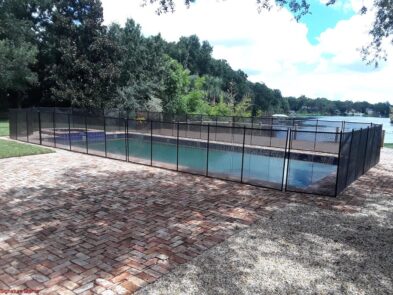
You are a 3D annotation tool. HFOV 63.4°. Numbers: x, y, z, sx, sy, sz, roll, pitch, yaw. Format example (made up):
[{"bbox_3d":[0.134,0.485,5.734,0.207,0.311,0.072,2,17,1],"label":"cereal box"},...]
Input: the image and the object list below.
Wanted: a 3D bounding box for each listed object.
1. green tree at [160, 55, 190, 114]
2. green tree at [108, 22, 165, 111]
[{"bbox_3d":[-1.850,-5.050,28.000,3.000,5.900,3.000,1,7,0],"label":"green tree"},{"bbox_3d":[-4.800,-6.000,26.000,5.300,8.600,5.000,1,7,0],"label":"green tree"}]

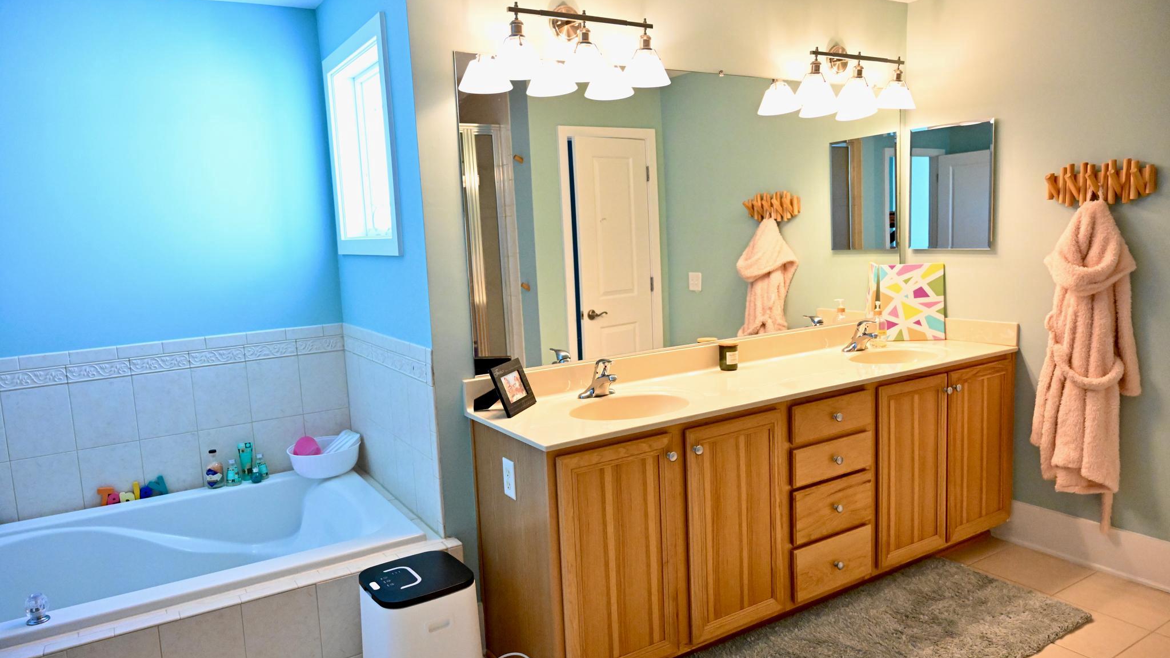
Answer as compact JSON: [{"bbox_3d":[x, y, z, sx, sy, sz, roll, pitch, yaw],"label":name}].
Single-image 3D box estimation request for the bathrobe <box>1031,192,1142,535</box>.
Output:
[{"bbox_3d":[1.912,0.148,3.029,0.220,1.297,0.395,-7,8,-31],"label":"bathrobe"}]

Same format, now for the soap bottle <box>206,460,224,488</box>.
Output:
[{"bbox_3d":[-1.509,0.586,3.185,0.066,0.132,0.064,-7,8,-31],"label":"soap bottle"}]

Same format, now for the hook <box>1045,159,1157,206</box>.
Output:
[{"bbox_3d":[1.939,-0.560,2.972,0.085,0.174,0.397,-7,8,-31],"label":"hook"}]

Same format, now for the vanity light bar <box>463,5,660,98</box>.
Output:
[{"bbox_3d":[-0.010,-0.969,2.605,0.680,0.260,0.212,-7,8,-31],"label":"vanity light bar"}]

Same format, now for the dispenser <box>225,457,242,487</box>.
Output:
[{"bbox_3d":[-1.449,0.588,3.209,0.057,0.116,0.056,-7,8,-31],"label":"dispenser"}]

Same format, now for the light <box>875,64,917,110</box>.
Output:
[{"bbox_3d":[1.382,-1.071,3.450,0.172,0.190,0.172,-7,8,-31],"label":"light"}]

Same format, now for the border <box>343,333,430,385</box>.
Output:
[{"bbox_3d":[-0.791,0.110,3.006,0.012,0.068,1.065,-7,8,-31],"label":"border"}]

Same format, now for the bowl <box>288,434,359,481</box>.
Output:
[{"bbox_3d":[-1.095,0.550,3.295,0.300,0.122,0.306,-3,7,0],"label":"bowl"}]

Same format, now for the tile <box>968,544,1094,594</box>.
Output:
[{"bbox_3d":[1.820,0.981,3.176,0.342,0.010,0.326,-7,8,-31],"label":"tile"}]

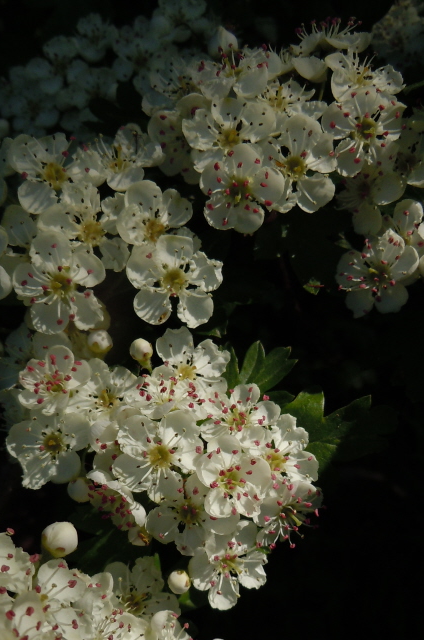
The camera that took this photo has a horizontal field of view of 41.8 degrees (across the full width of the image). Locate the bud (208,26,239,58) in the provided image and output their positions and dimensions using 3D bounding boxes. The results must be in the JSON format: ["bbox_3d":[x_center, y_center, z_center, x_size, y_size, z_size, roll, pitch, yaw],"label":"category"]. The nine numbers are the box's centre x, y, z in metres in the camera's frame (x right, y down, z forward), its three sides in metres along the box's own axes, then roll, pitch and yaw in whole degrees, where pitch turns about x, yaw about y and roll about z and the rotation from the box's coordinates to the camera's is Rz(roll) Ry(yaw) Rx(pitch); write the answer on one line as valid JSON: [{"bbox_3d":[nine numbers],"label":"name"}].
[{"bbox_3d":[0.003,-0.067,0.134,0.007,0.008,0.007,0,18,0],"label":"bud"}]

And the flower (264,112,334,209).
[{"bbox_3d":[0.019,-0.034,0.119,0.018,0.021,0.009,-4,-5,-12],"label":"flower"}]

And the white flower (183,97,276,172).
[{"bbox_3d":[0.004,-0.039,0.119,0.019,0.017,0.008,0,-21,0],"label":"white flower"}]

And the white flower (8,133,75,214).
[{"bbox_3d":[-0.038,-0.033,0.125,0.016,0.018,0.008,2,-6,6],"label":"white flower"}]

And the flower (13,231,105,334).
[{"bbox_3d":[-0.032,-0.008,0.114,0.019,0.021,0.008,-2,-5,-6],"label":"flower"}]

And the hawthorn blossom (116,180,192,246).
[{"bbox_3d":[-0.013,-0.022,0.121,0.016,0.016,0.008,0,-15,0],"label":"hawthorn blossom"}]

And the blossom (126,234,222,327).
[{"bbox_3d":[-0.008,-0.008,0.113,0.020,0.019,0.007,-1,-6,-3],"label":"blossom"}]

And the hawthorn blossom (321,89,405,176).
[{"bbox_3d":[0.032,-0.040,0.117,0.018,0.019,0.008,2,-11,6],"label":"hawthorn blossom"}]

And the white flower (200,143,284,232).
[{"bbox_3d":[0.006,-0.027,0.115,0.017,0.018,0.008,0,2,0],"label":"white flower"}]

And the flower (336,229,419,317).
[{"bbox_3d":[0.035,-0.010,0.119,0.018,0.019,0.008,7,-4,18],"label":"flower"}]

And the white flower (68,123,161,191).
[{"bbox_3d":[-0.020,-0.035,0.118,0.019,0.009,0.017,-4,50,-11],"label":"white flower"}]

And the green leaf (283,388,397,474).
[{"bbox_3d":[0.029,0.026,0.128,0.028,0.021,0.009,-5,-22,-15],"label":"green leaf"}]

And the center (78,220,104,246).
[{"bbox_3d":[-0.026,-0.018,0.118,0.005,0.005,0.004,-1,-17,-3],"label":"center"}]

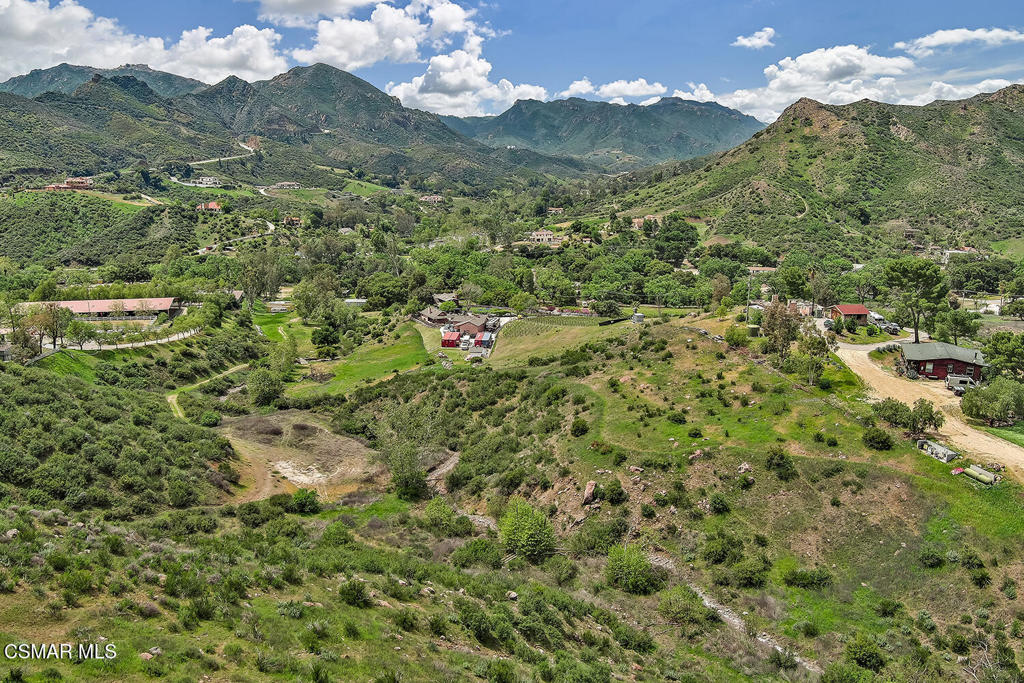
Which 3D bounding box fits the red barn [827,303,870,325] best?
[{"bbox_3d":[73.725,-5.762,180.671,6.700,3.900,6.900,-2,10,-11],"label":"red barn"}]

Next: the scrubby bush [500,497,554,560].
[{"bbox_3d":[1.775,22.679,100.419,6.600,6.900,6.200,0,10,0],"label":"scrubby bush"}]

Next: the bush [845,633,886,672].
[{"bbox_3d":[28.283,24.752,65.773,3.200,2.700,3.000,4,11,24],"label":"bush"}]

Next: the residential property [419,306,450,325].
[{"bbox_3d":[-26.707,-9.004,284.612,7.000,4.600,9.500,-6,12,-33],"label":"residential property"}]

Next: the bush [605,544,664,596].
[{"bbox_3d":[13.175,24.033,87.604,5.900,4.700,5.400,1,10,8],"label":"bush"}]

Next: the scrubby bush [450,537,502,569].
[{"bbox_3d":[-3.873,22.846,89.756,5.400,2.900,4.200,0,10,0],"label":"scrubby bush"}]

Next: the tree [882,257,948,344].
[{"bbox_3d":[78.070,-7.744,158.610,11.400,16.500,11.000,5,11,26],"label":"tree"}]

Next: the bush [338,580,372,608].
[{"bbox_3d":[-9.516,15.177,49.869,2.000,1.550,1.900,0,10,0],"label":"bush"}]

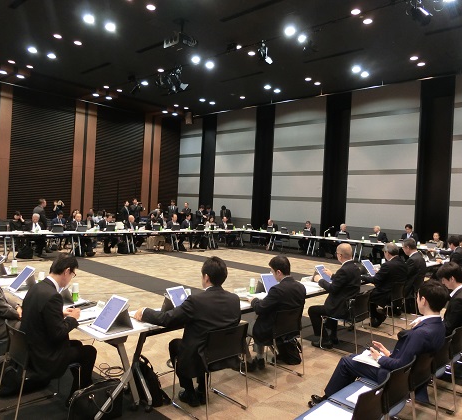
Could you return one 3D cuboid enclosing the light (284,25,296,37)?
[{"bbox_3d":[1.537,-4.636,10.497,0.240,0.060,0.240,3,1,42],"label":"light"}]

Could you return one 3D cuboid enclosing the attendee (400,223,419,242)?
[{"bbox_3d":[5.845,1.176,13.345,0.550,1.360,0.780,3,1,42],"label":"attendee"}]

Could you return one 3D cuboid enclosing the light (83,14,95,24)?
[{"bbox_3d":[-3.634,-4.888,10.387,0.240,0.060,0.240,3,1,42],"label":"light"}]

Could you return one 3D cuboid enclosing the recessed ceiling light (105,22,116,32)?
[{"bbox_3d":[-3.375,-5.159,11.388,0.250,0.070,0.250,4,1,43],"label":"recessed ceiling light"}]

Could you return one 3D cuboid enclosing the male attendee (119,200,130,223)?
[{"bbox_3d":[-4.129,0.500,15.810,0.360,1.670,0.500,3,1,23],"label":"male attendee"}]

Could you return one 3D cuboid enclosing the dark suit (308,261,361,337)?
[{"bbox_3d":[1.380,1.143,5.228,0.630,1.030,0.520,4,1,43],"label":"dark suit"}]

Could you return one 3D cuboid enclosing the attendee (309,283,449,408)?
[{"bbox_3d":[1.163,1.132,3.315,1.040,1.230,0.520,4,1,43],"label":"attendee"}]

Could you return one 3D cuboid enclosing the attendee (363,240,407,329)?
[{"bbox_3d":[2.342,1.160,6.282,0.740,1.280,0.550,4,1,43],"label":"attendee"}]

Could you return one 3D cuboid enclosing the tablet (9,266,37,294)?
[{"bbox_3d":[-2.362,0.774,4.571,0.230,0.305,0.015,4,-40,45],"label":"tablet"}]

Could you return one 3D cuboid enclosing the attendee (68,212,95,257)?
[{"bbox_3d":[-4.579,0.740,12.184,0.780,1.240,0.550,3,1,42],"label":"attendee"}]

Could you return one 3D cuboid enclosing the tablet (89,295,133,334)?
[{"bbox_3d":[-1.008,0.858,3.369,0.230,0.305,0.015,4,-39,43],"label":"tablet"}]

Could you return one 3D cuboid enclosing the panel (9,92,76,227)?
[{"bbox_3d":[-7.907,-2.154,16.998,0.120,5.397,2.617,4,1,43],"label":"panel"}]

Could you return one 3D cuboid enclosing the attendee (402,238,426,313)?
[{"bbox_3d":[3.106,1.173,7.114,0.740,1.310,0.520,4,1,43],"label":"attendee"}]

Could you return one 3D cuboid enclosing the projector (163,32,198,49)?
[{"bbox_3d":[-1.365,-4.407,10.810,0.580,0.230,0.500,4,1,43],"label":"projector"}]

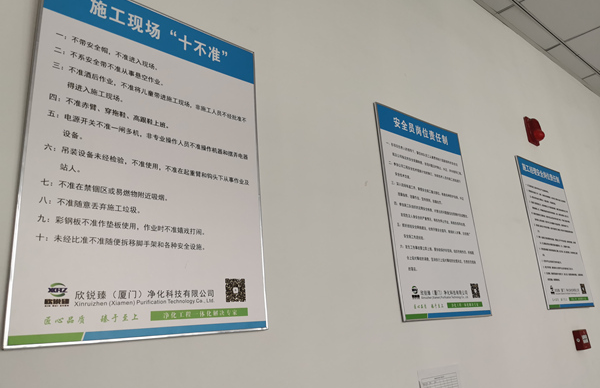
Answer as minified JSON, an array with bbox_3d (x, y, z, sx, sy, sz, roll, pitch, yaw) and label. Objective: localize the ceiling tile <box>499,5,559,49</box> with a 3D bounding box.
[{"bbox_3d":[1.309,-0.934,2.647,0.597,0.015,0.094,10,-22,-40],"label":"ceiling tile"}]

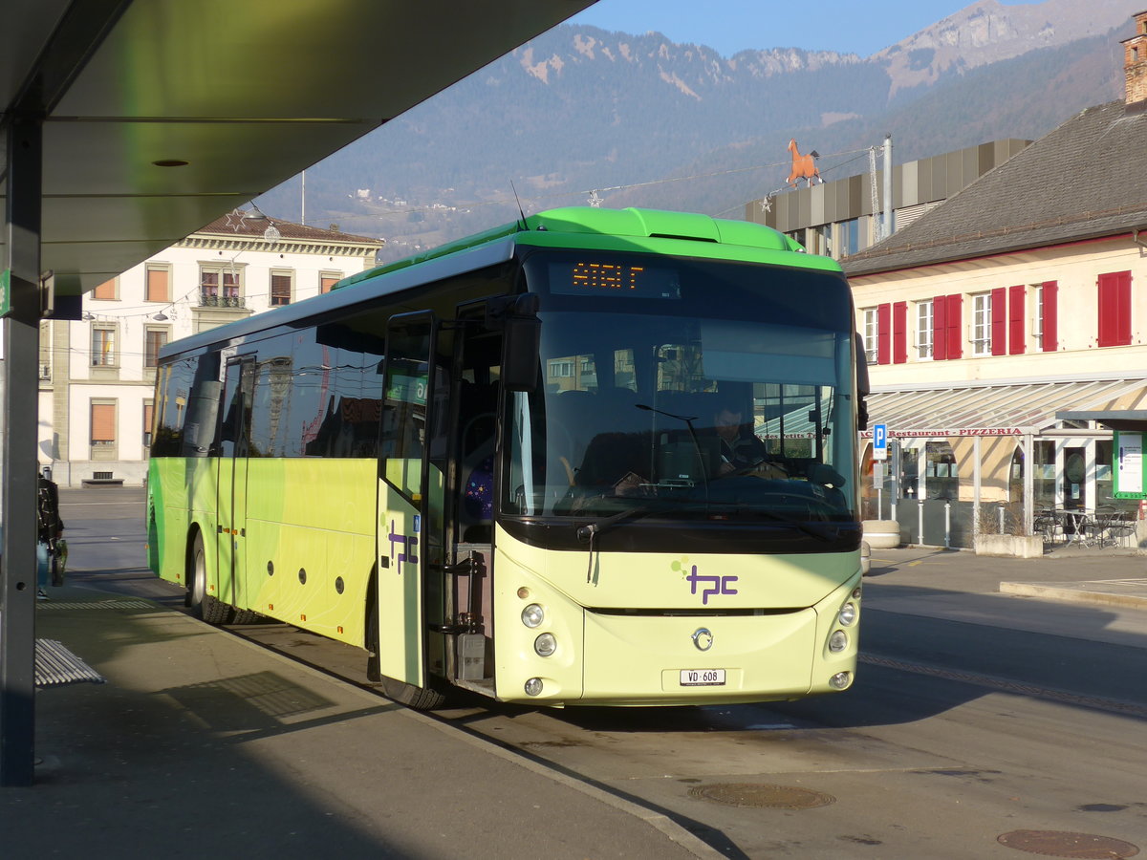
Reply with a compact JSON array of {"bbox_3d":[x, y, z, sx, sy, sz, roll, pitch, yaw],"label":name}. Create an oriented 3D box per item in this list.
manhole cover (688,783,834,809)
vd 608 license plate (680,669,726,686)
[{"bbox_3d":[0.993,1.936,9.600,0.770,0.030,0.770,1,-1,0],"label":"manhole cover"},{"bbox_3d":[0.789,1.514,11.130,0.310,0.098,0.020,2,-1,-23],"label":"vd 608 license plate"}]

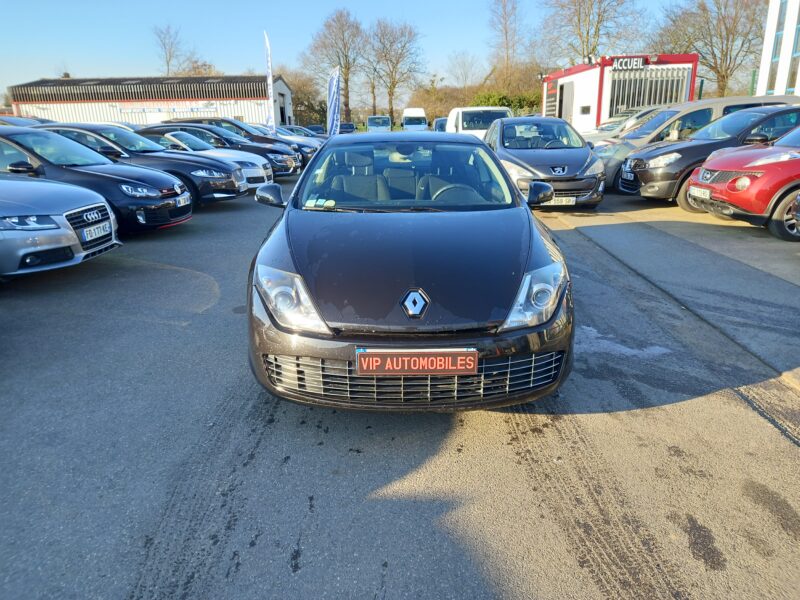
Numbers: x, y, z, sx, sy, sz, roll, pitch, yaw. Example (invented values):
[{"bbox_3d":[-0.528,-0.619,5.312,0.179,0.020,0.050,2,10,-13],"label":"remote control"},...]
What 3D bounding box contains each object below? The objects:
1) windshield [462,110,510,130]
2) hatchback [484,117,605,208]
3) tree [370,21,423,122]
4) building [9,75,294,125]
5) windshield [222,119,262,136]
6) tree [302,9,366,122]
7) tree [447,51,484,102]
[{"bbox_3d":[2.475,-5.135,16.530,1.450,0.580,0.500,-1,18,0],"label":"windshield"},{"bbox_3d":[2.349,-2.527,10.484,1.850,1.500,4.270,-1,18,0],"label":"hatchback"},{"bbox_3d":[-0.261,-24.639,64.580,6.200,12.000,6.200,-1,18,0],"label":"tree"},{"bbox_3d":[-20.508,-16.918,51.522,21.500,5.300,11.000,-1,18,0],"label":"building"},{"bbox_3d":[-4.004,-4.392,14.747,0.750,0.480,1.400,0,18,2],"label":"windshield"},{"bbox_3d":[-6.934,-24.829,63.445,7.200,13.000,7.000,-1,18,0],"label":"tree"},{"bbox_3d":[11.682,-37.496,103.562,6.800,13.000,6.800,-1,18,0],"label":"tree"}]

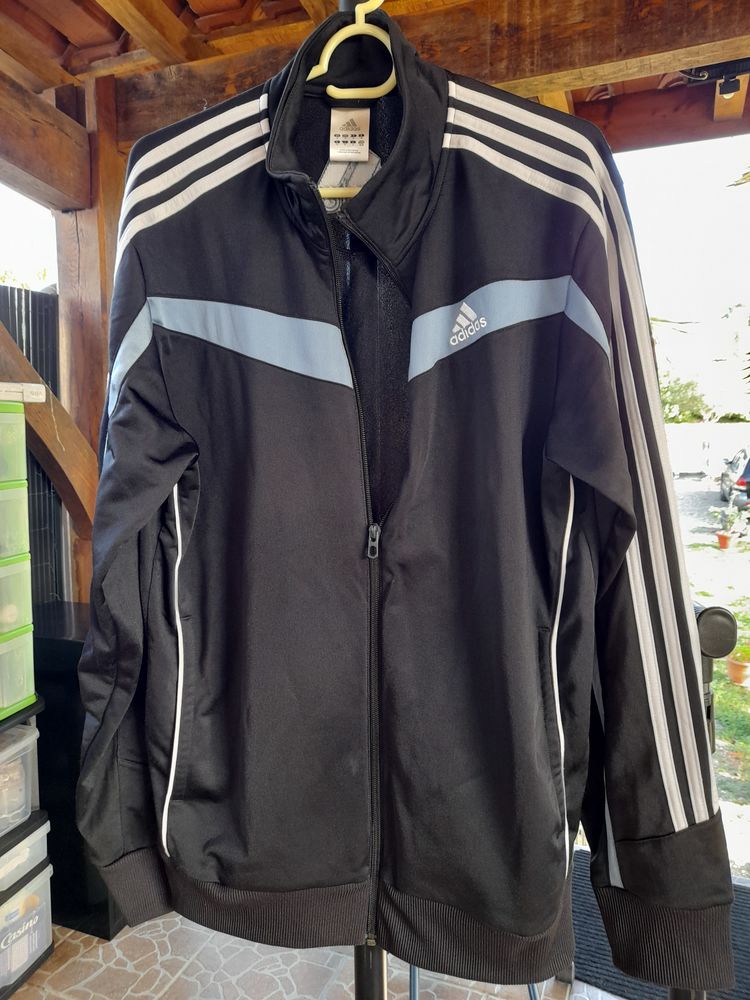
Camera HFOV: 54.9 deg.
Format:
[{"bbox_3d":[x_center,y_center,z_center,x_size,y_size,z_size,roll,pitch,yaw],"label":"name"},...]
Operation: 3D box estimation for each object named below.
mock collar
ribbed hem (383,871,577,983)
[{"bbox_3d":[-0.017,-0.318,0.630,0.165,0.225,0.120,0,4,0],"label":"mock collar"},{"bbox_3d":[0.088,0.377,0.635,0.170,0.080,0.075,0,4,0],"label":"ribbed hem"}]

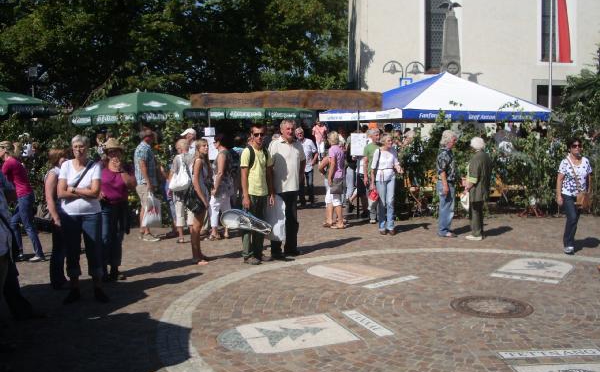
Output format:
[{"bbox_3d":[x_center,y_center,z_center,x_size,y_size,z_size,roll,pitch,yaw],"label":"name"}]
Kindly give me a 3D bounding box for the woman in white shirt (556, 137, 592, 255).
[{"bbox_3d":[3.846,0.151,8.575,0.520,1.640,0.360,2,6,18],"label":"woman in white shirt"}]

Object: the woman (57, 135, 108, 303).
[{"bbox_3d":[-2.263,0.327,6.241,0.500,1.686,0.380,-2,5,-16],"label":"woman"}]

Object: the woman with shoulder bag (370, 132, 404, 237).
[{"bbox_3d":[1.440,-0.039,10.176,0.540,1.660,0.360,-1,5,-12],"label":"woman with shoulder bag"}]

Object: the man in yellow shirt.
[{"bbox_3d":[-0.557,0.084,8.032,0.520,1.800,0.330,-1,5,-7],"label":"man in yellow shirt"}]

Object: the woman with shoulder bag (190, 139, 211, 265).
[{"bbox_3d":[-1.312,0.208,8.075,0.330,1.650,0.400,2,6,25],"label":"woman with shoulder bag"}]

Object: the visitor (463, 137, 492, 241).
[{"bbox_3d":[2.790,0.049,9.473,0.420,1.608,0.500,3,6,28],"label":"visitor"}]

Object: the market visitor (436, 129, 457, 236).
[{"bbox_3d":[2.419,-0.034,10.031,0.330,1.760,0.480,2,6,17],"label":"market visitor"}]

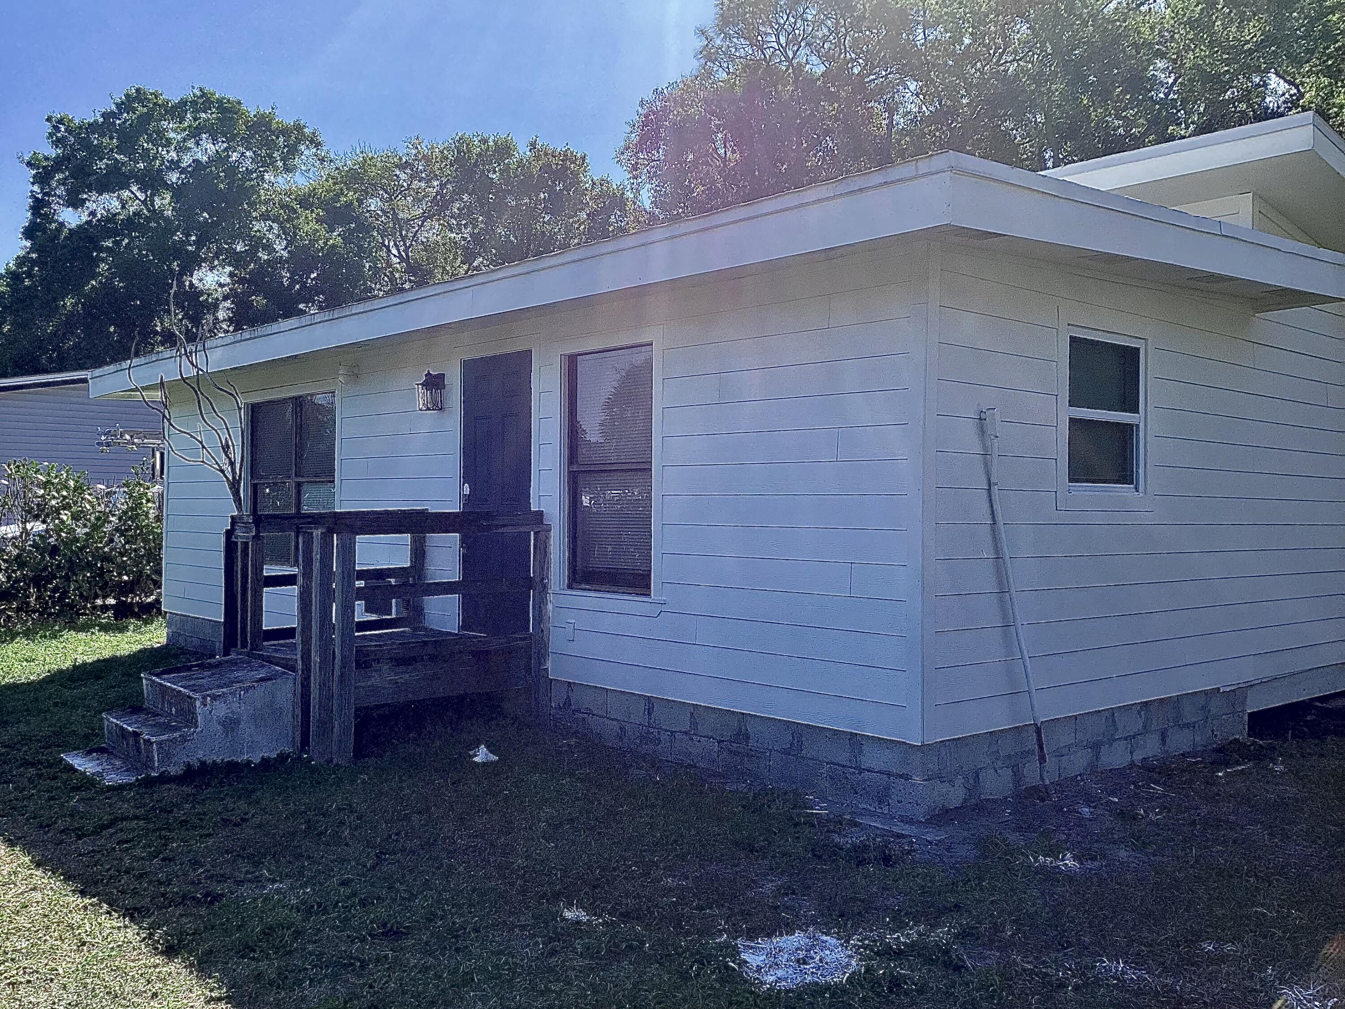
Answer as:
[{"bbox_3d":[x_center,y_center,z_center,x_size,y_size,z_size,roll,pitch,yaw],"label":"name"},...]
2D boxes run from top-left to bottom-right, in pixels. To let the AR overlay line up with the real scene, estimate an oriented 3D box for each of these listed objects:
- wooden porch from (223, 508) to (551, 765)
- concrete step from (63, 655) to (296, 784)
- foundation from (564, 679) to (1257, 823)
[{"bbox_3d":[-1.981,0.794,8.167,1.660,1.505,1.700,1,-1,-42],"label":"wooden porch"},{"bbox_3d":[-2.996,1.288,7.302,1.070,0.535,0.940,1,-1,-42],"label":"concrete step"},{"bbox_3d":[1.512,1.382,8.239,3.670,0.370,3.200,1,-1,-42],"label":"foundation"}]

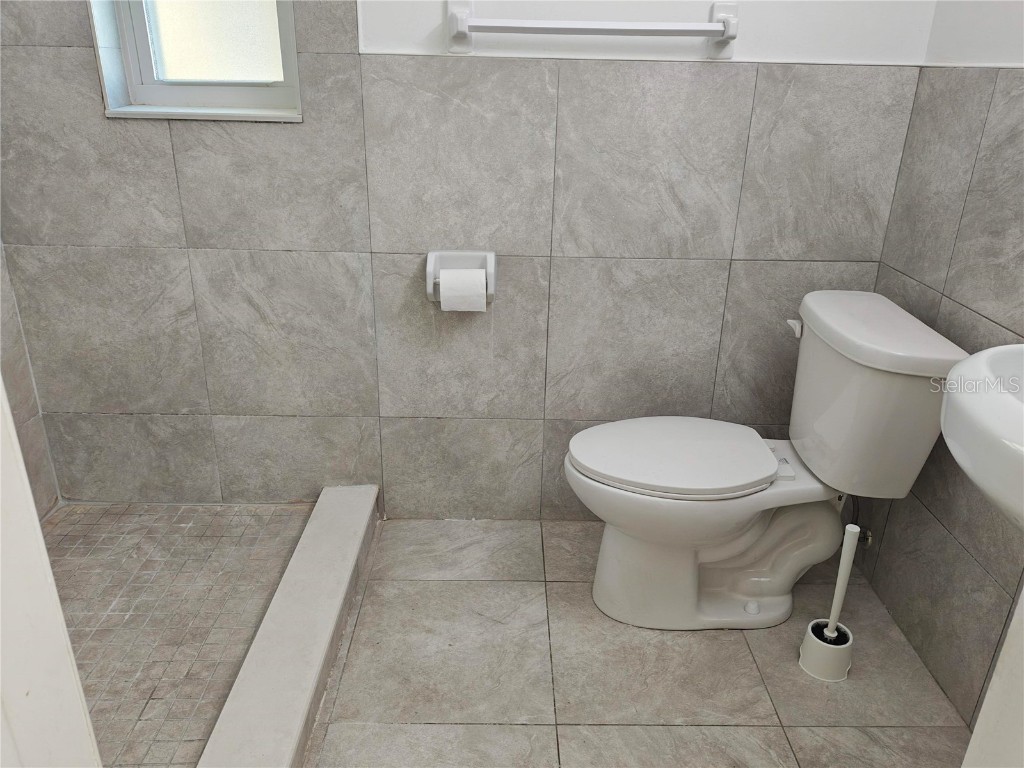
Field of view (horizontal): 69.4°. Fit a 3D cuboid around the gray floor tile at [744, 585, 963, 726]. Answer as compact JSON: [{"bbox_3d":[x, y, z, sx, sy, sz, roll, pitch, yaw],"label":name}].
[{"bbox_3d":[0.733,0.612,1.707,0.377,0.012,0.453,1,23,-1],"label":"gray floor tile"}]

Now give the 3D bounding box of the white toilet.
[{"bbox_3d":[0.507,0.190,1.740,0.773,0.723,0.470,1,23,-1],"label":"white toilet"}]

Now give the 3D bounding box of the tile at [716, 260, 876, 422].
[{"bbox_3d":[0.739,-0.104,1.967,0.377,0.455,0.012,1,23,-1],"label":"tile"}]

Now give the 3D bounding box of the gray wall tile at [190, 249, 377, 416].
[{"bbox_3d":[-0.586,-0.124,1.945,0.455,0.455,0.012,1,23,-1],"label":"gray wall tile"}]

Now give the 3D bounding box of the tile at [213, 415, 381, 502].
[{"bbox_3d":[-0.594,0.214,2.087,0.455,0.279,0.012,1,23,-1],"label":"tile"}]

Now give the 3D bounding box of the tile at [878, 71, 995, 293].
[{"bbox_3d":[0.938,-0.458,1.643,0.012,0.451,0.288,1,23,-1],"label":"tile"}]

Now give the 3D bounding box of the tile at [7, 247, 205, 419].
[{"bbox_3d":[-1.041,-0.131,1.938,0.455,0.455,0.012,1,23,-1],"label":"tile"}]

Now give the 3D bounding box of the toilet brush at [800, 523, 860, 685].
[{"bbox_3d":[0.700,0.455,1.581,0.108,0.366,0.108,1,23,-1],"label":"toilet brush"}]

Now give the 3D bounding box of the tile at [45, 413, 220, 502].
[{"bbox_3d":[-1.049,0.208,2.066,0.465,0.282,0.012,1,23,-1],"label":"tile"}]

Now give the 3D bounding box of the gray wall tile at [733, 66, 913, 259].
[{"bbox_3d":[0.744,-0.520,1.778,0.375,0.451,0.012,1,23,-1],"label":"gray wall tile"}]

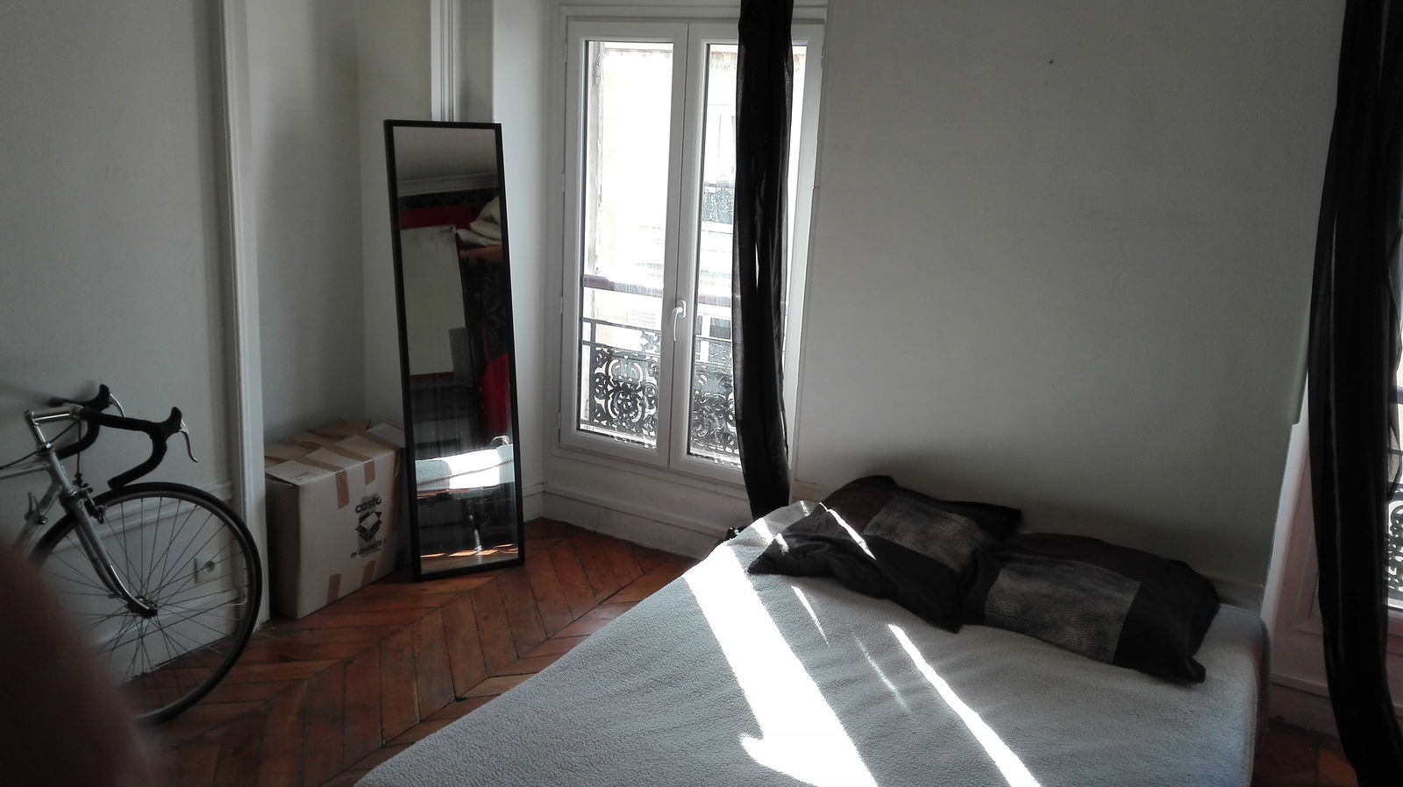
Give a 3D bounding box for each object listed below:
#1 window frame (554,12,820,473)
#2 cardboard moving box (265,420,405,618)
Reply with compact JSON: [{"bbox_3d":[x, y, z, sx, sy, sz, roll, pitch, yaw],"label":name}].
[{"bbox_3d":[-0.089,-0.525,3.800,1.081,1.708,0.077,10,15,27],"label":"window frame"},{"bbox_3d":[-1.384,0.425,3.635,0.458,0.473,0.647,9,14,24],"label":"cardboard moving box"}]

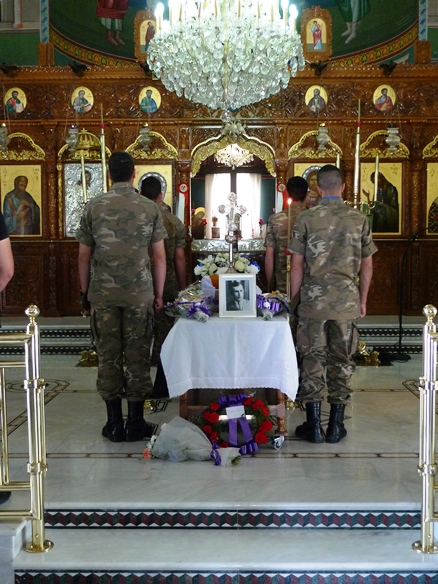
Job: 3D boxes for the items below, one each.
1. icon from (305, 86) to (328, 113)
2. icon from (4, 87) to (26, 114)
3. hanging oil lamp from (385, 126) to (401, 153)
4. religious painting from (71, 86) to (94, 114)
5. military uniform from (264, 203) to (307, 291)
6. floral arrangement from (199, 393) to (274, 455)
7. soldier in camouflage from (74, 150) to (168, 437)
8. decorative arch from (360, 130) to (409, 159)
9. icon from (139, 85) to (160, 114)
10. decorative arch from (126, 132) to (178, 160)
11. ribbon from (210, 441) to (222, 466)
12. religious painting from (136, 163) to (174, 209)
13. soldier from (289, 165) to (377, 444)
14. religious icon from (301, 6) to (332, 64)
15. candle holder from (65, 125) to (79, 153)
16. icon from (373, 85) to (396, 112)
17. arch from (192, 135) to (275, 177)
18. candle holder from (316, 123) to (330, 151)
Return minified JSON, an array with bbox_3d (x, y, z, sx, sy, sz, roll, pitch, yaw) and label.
[{"bbox_3d":[1.224,-2.413,8.658,0.281,0.339,0.030,0,4,1],"label":"icon"},{"bbox_3d":[-2.613,-2.460,8.899,0.287,0.348,0.050,0,4,1],"label":"icon"},{"bbox_3d":[2.068,-1.815,8.213,0.181,0.337,0.180,0,4,1],"label":"hanging oil lamp"},{"bbox_3d":[-1.745,-2.463,8.886,0.296,0.347,0.050,0,4,1],"label":"religious painting"},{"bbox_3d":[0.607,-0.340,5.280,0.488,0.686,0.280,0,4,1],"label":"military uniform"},{"bbox_3d":[0.104,0.790,4.163,0.440,0.355,0.120,0,-10,1],"label":"floral arrangement"},{"bbox_3d":[-0.616,0.025,4.397,0.565,1.802,0.350,0,4,1],"label":"soldier in camouflage"},{"bbox_3d":[2.098,-1.862,8.741,0.629,0.353,0.070,0,4,1],"label":"decorative arch"},{"bbox_3d":[-0.864,-2.414,8.692,0.283,0.336,0.030,0,4,1],"label":"icon"},{"bbox_3d":[-0.860,-1.879,8.915,0.678,0.363,0.100,0,4,1],"label":"decorative arch"},{"bbox_3d":[-0.015,0.898,3.892,0.070,0.125,0.100,0,4,1],"label":"ribbon"},{"bbox_3d":[-0.860,-1.174,8.875,0.527,0.892,0.040,0,4,1],"label":"religious painting"},{"bbox_3d":[0.716,0.066,4.354,0.550,1.713,0.350,0,4,1],"label":"soldier"},{"bbox_3d":[1.226,-3.222,8.654,0.387,0.697,0.060,0,4,1],"label":"religious icon"},{"bbox_3d":[-1.783,-1.862,8.403,0.165,0.330,0.160,0,4,1],"label":"candle holder"},{"bbox_3d":[2.076,-2.421,8.644,0.289,0.326,0.030,0,4,1],"label":"icon"},{"bbox_3d":[0.187,-1.755,8.909,1.107,0.541,0.130,0,4,1],"label":"arch"},{"bbox_3d":[1.266,-1.870,8.360,0.163,0.328,0.160,0,4,1],"label":"candle holder"}]

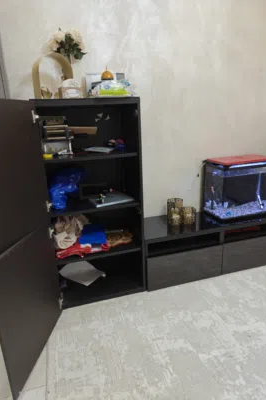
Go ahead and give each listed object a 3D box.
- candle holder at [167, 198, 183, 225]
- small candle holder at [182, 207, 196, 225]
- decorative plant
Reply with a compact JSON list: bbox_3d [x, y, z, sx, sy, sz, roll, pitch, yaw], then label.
[{"bbox_3d":[0.327,0.088,2.064,0.120,0.176,0.120,-2,16,1],"label":"candle holder"},{"bbox_3d":[0.434,0.118,2.055,0.097,0.115,0.097,-2,16,1],"label":"small candle holder"},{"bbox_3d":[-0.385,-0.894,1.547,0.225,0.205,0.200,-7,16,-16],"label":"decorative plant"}]

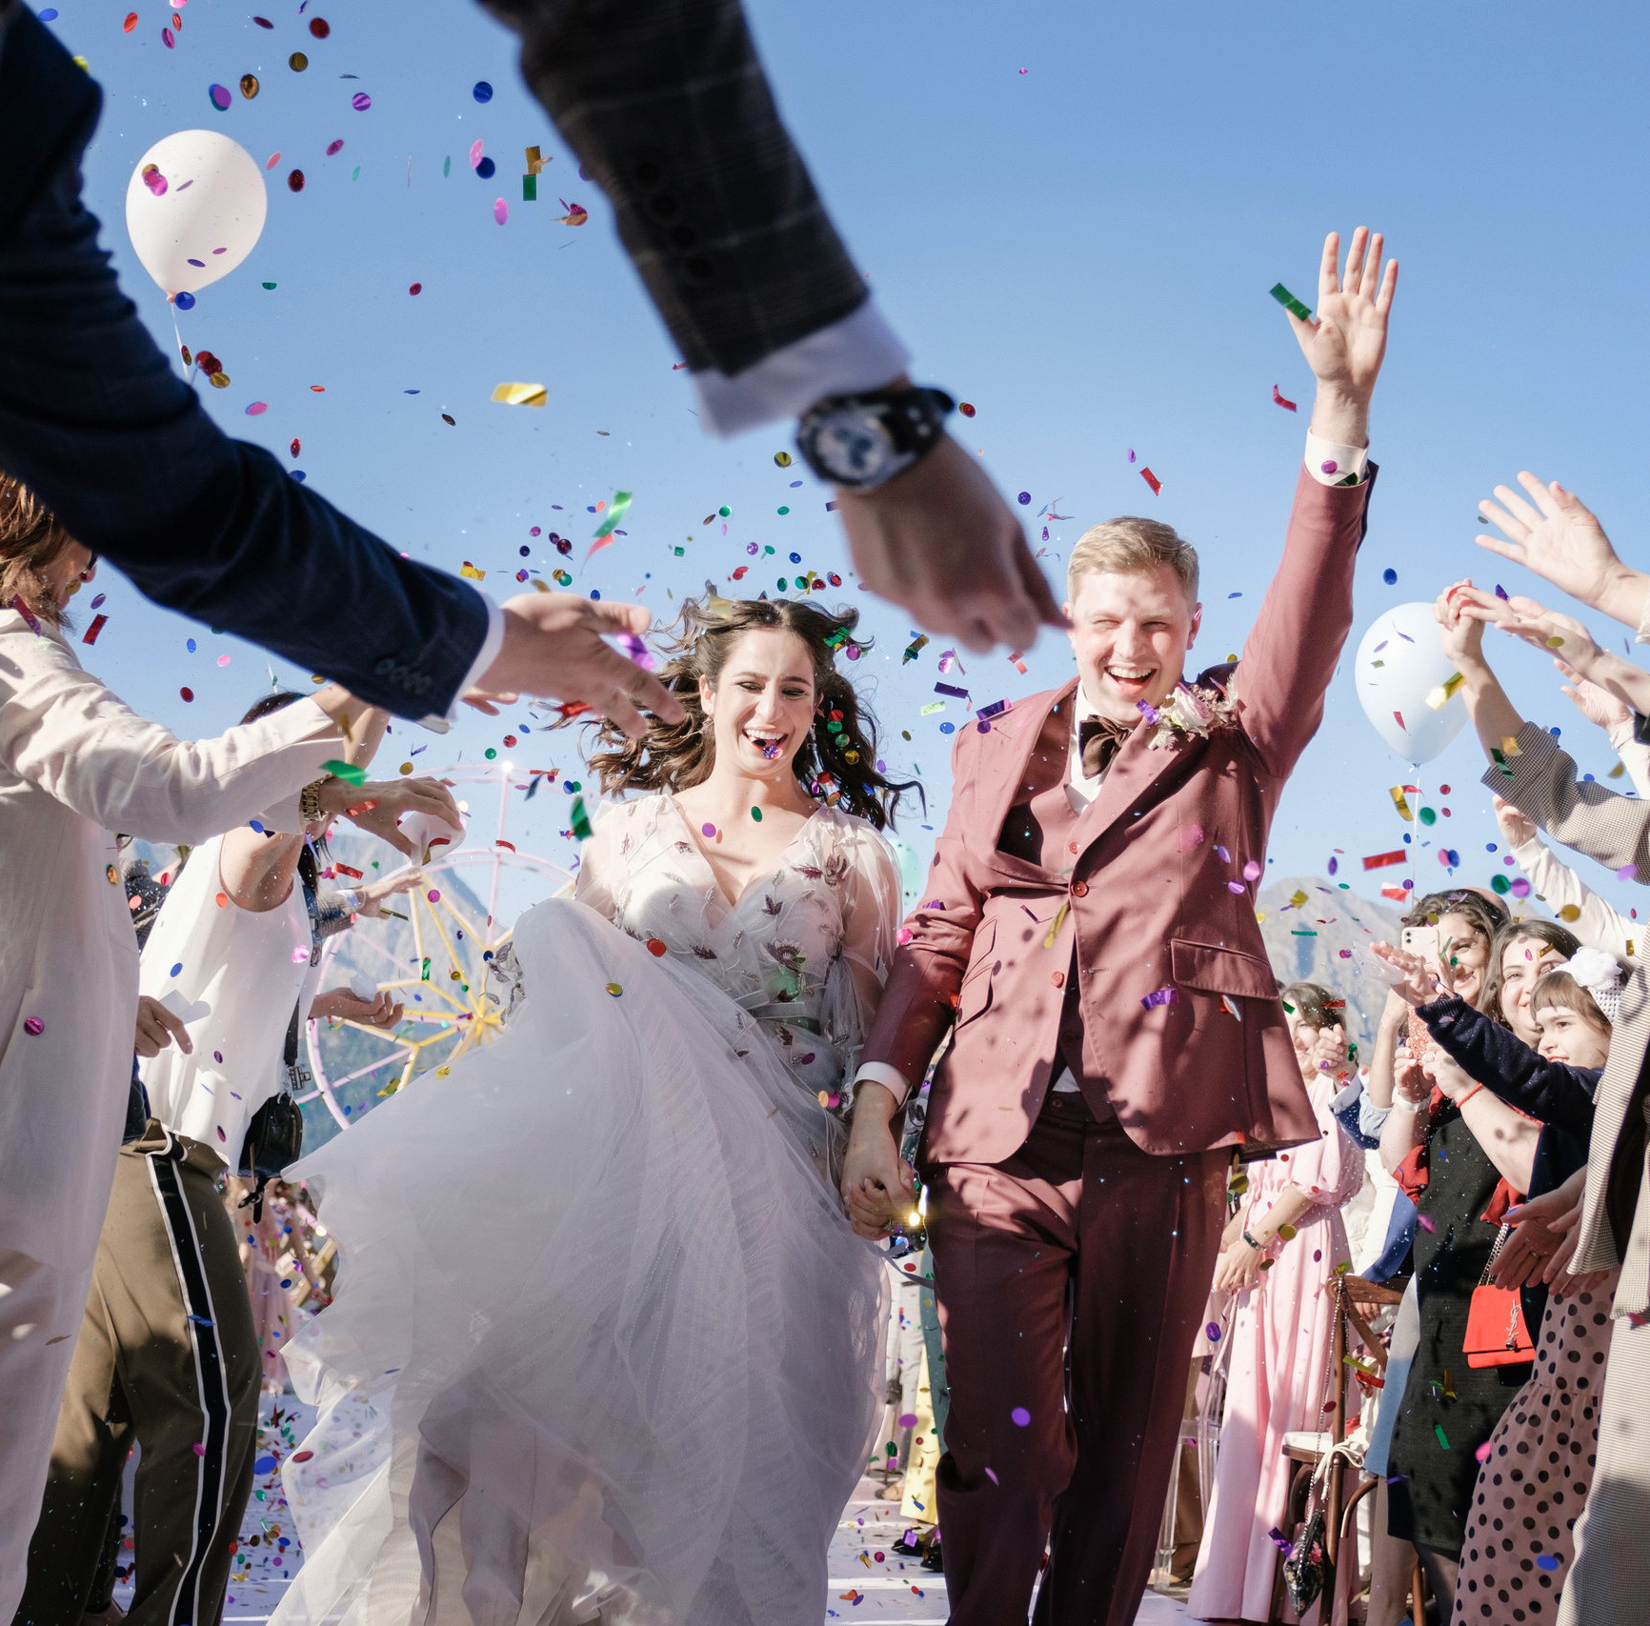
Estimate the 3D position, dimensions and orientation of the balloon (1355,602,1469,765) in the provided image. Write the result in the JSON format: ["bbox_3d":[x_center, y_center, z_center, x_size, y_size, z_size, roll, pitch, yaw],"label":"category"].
[{"bbox_3d":[1.371,-0.301,6.150,0.270,0.383,0.270,0,-10,0],"label":"balloon"}]

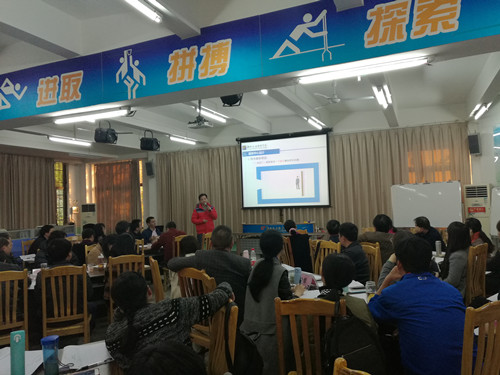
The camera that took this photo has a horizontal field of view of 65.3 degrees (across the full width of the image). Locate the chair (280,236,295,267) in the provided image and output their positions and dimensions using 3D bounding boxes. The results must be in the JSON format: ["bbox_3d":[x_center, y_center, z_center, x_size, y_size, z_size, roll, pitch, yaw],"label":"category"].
[{"bbox_3d":[0.823,1.277,6.323,0.520,0.980,0.430,-1,-2,-28],"label":"chair"}]

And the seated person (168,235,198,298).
[{"bbox_3d":[-0.590,1.133,4.150,0.480,1.220,0.660,-4,-2,37],"label":"seated person"}]

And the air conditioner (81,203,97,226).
[{"bbox_3d":[-4.919,1.367,11.900,0.500,1.740,0.340,-2,-2,-22],"label":"air conditioner"}]

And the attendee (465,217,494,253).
[{"bbox_3d":[2.750,0.983,4.800,0.660,1.220,0.480,-4,-2,37],"label":"attendee"}]

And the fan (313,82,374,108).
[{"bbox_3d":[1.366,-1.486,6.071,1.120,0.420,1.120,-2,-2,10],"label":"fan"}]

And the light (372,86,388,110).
[{"bbox_3d":[2.093,-1.352,6.083,0.100,0.090,1.230,-3,-2,24],"label":"light"}]

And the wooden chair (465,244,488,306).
[{"bbox_3d":[2.555,1.177,4.773,0.430,0.980,0.520,-1,-2,-34],"label":"wooden chair"}]

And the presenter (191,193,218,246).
[{"bbox_3d":[-0.977,1.042,8.411,0.600,1.790,0.420,-2,-2,-7],"label":"presenter"}]

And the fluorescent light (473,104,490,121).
[{"bbox_3d":[4.415,-1.411,7.413,0.100,0.090,1.230,-3,-2,24],"label":"fluorescent light"}]

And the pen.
[{"bbox_3d":[-0.744,0.867,1.906,0.148,0.013,0.013,0,-3,-40],"label":"pen"}]

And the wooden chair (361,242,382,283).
[{"bbox_3d":[1.204,1.224,4.526,0.520,1.025,0.440,0,-2,-36],"label":"wooden chair"}]

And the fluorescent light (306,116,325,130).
[{"bbox_3d":[1.402,-1.330,8.138,0.180,0.100,1.220,-3,-2,23],"label":"fluorescent light"}]

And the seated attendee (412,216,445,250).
[{"bbox_3d":[2.575,1.059,5.727,0.720,1.251,0.520,-2,-2,-6],"label":"seated attendee"}]

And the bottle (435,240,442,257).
[{"bbox_3d":[2.568,0.827,5.323,0.073,0.195,0.073,-3,-2,24],"label":"bottle"}]

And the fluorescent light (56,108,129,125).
[{"bbox_3d":[-2.050,-0.895,4.992,1.230,0.090,0.100,-3,-2,24],"label":"fluorescent light"}]

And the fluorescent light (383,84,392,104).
[{"bbox_3d":[2.112,-1.424,5.970,0.070,0.060,1.200,-4,-2,22],"label":"fluorescent light"}]

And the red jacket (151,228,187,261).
[{"bbox_3d":[-1.436,1.032,7.000,0.540,0.640,0.480,-1,-2,-38],"label":"red jacket"}]

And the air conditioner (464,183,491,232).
[{"bbox_3d":[4.957,0.867,8.463,0.500,1.770,0.350,-3,-2,23],"label":"air conditioner"}]

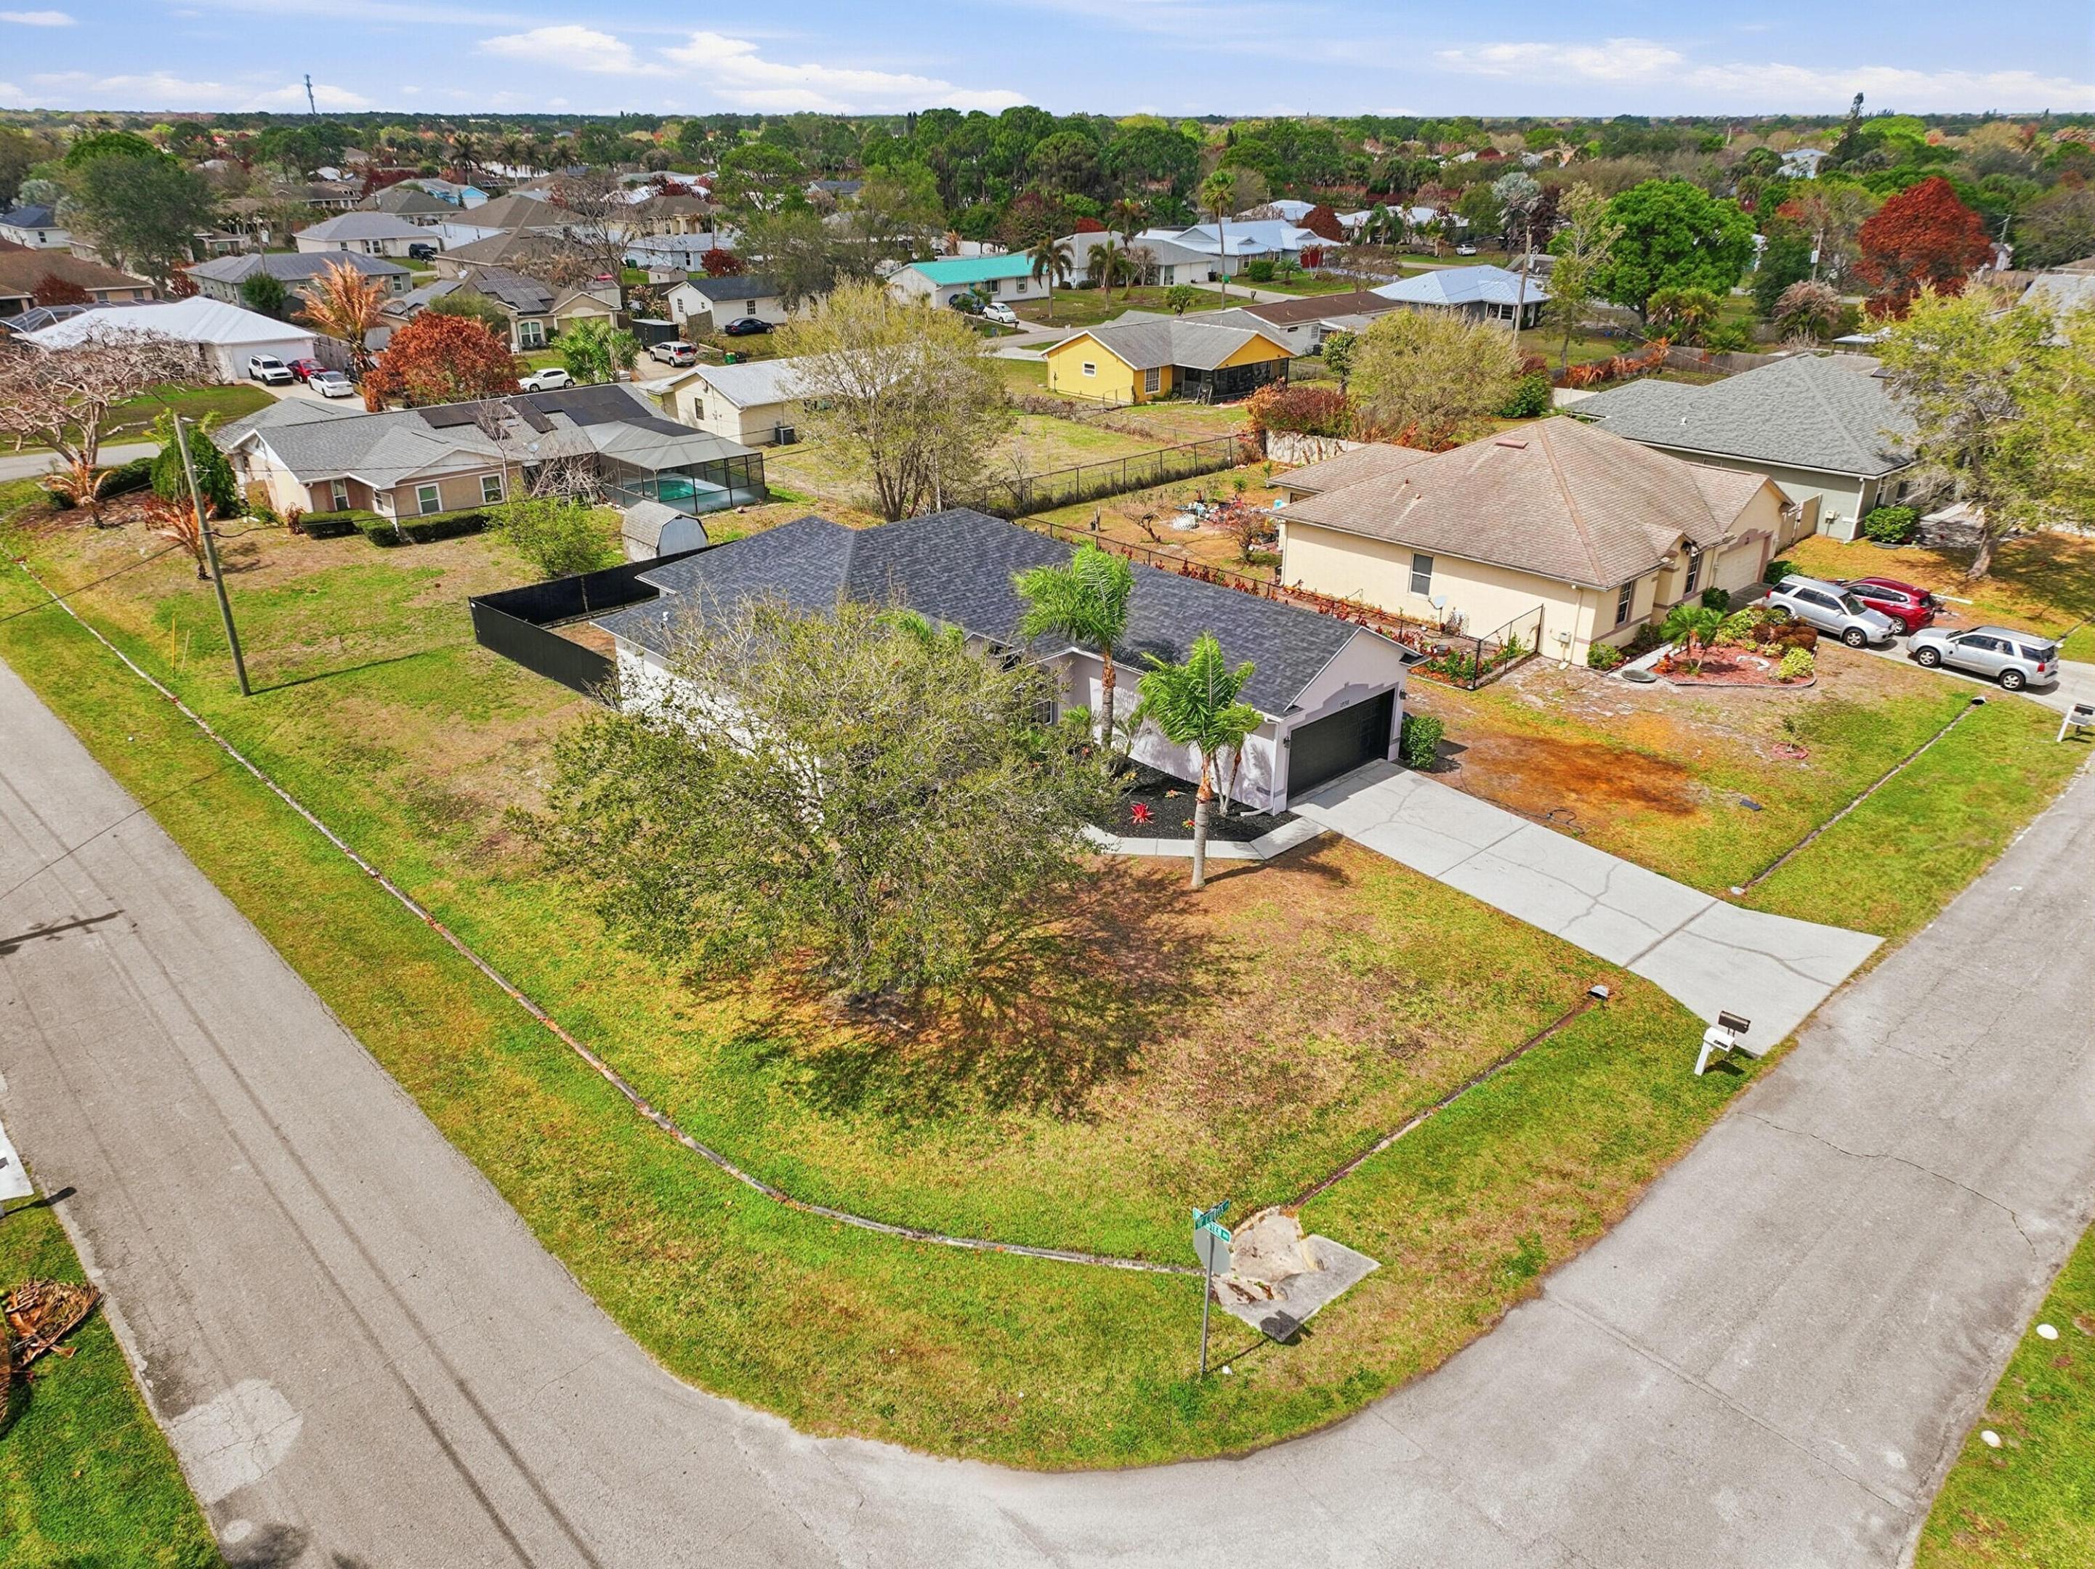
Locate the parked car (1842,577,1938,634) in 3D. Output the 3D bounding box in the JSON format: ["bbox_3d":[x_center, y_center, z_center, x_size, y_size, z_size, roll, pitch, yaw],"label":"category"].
[{"bbox_3d":[31.964,-7.157,56.212,1.890,1.690,4.780,-21,35,-38],"label":"parked car"}]

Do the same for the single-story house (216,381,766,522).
[{"bbox_3d":[-28.220,-16.859,72.983,19.800,4.800,20.400,-21,32,-38],"label":"single-story house"}]

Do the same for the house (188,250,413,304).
[{"bbox_3d":[-78.561,-53.463,152.313,17.100,4.900,16.380,-21,32,-38],"label":"house"}]

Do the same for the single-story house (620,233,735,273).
[{"bbox_3d":[-43.635,-67.484,182.917,15.500,4.300,13.200,-21,32,-38],"label":"single-story house"}]

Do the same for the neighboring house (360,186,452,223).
[{"bbox_3d":[-110.408,-99.493,251.005,13.000,5.600,18.500,-21,32,-38],"label":"neighboring house"}]

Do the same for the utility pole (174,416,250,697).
[{"bbox_3d":[-26.991,-7.218,46.995,0.276,9.268,0.276,-22,32,-39],"label":"utility pole"}]

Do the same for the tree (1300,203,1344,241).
[{"bbox_3d":[39.519,-80.152,207.905,6.800,6.600,6.800,0,25,0],"label":"tree"}]

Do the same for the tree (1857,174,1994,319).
[{"bbox_3d":[84.181,-51.516,139.543,11.600,12.200,11.600,0,25,0],"label":"tree"}]

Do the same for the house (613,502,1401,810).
[{"bbox_3d":[-2.948,-4.530,45.911,16.800,5.250,24.600,-21,32,-38],"label":"house"}]

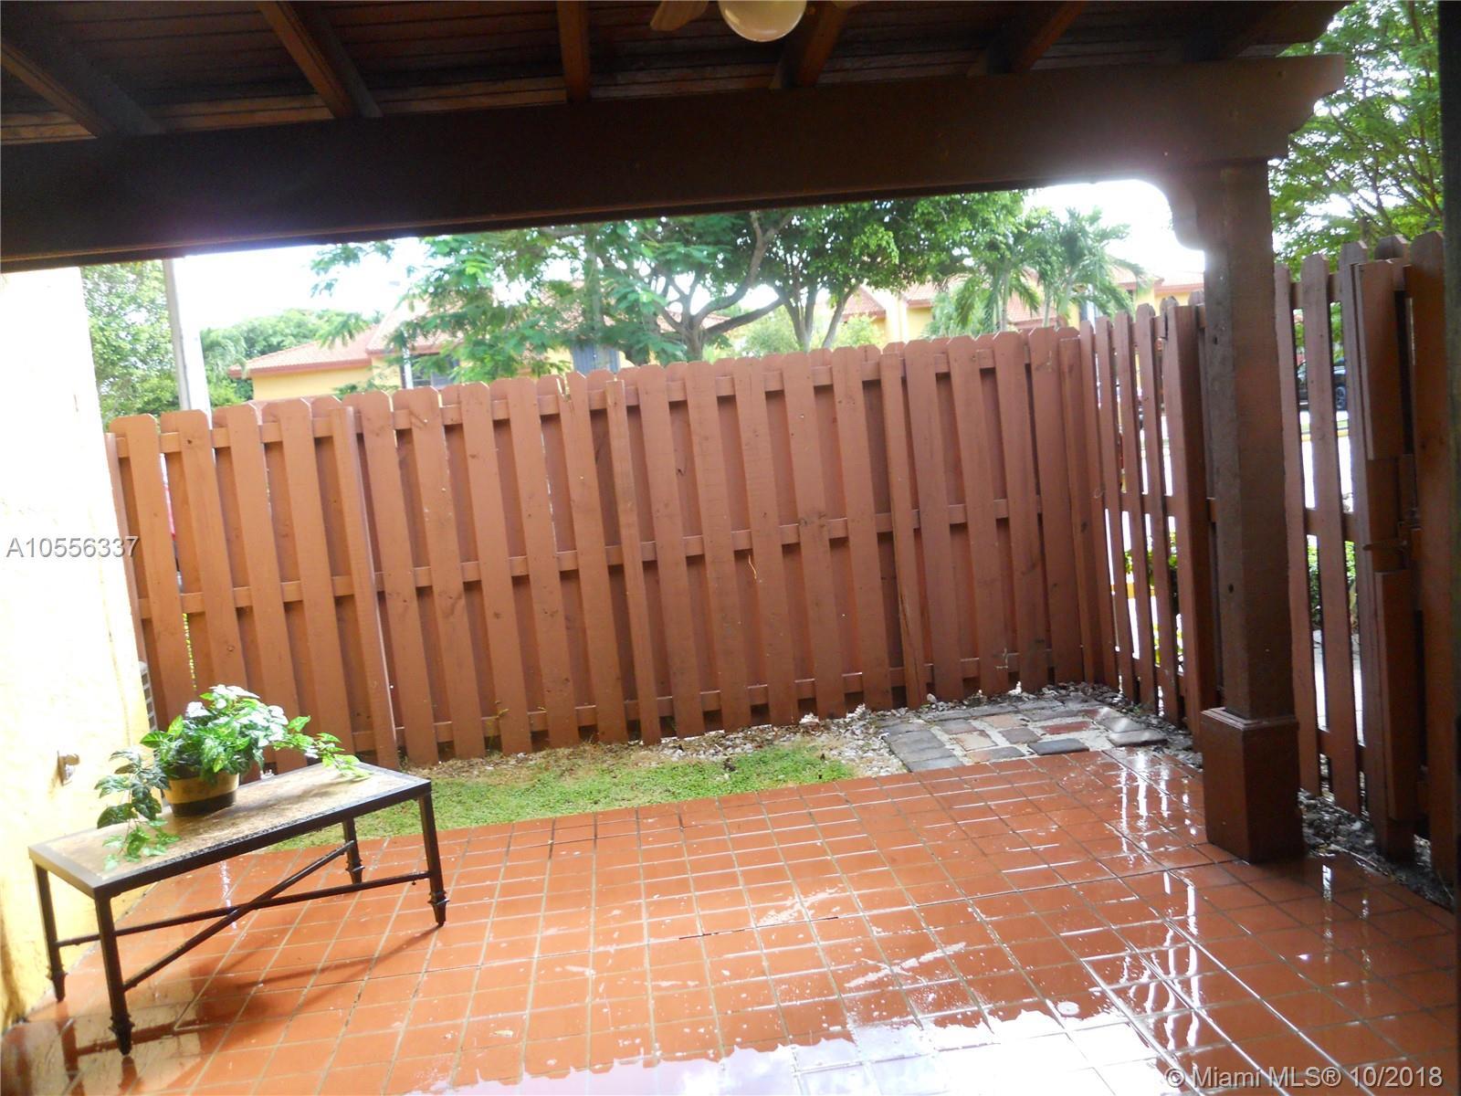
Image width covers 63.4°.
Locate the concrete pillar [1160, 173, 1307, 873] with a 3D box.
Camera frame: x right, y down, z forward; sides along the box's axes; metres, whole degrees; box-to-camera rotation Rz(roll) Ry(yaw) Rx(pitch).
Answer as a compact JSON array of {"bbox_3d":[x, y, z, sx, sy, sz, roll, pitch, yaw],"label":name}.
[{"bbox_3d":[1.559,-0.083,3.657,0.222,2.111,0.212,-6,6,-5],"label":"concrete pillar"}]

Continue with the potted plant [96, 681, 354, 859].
[{"bbox_3d":[-1.571,0.626,3.625,0.424,0.383,0.815,0,8,45],"label":"potted plant"}]

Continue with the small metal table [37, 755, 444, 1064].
[{"bbox_3d":[-1.487,1.044,3.644,0.574,0.466,0.996,0,8,45],"label":"small metal table"}]

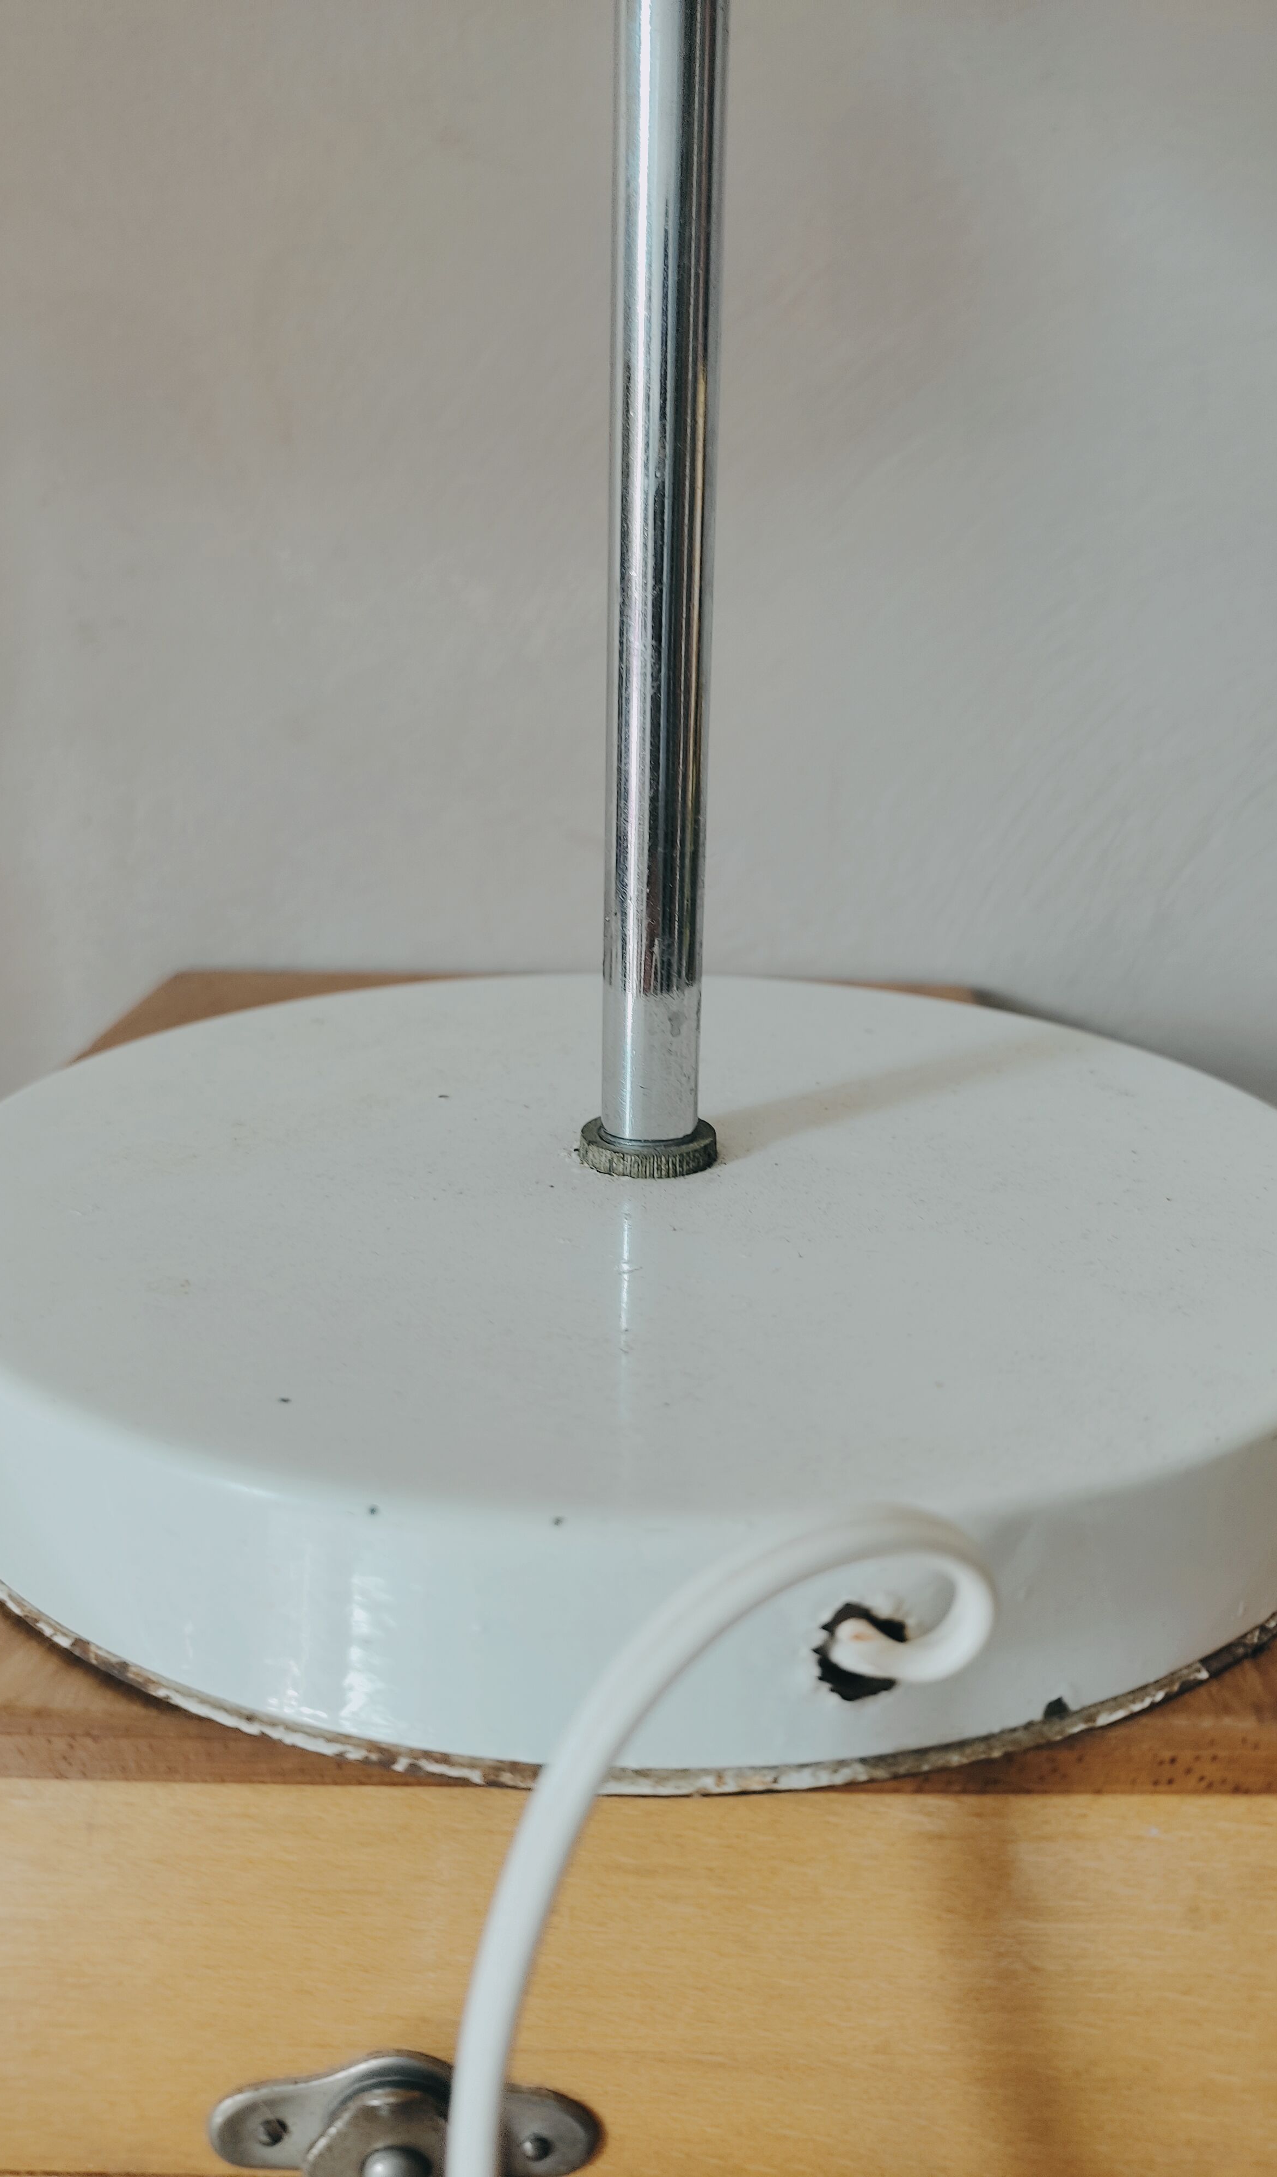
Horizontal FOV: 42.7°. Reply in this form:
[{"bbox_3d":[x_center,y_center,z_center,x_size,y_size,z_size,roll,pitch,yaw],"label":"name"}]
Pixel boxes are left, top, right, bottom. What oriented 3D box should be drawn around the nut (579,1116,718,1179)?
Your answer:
[{"bbox_3d":[0.002,0.009,0.250,0.021,0.004,0.021,1,17,0],"label":"nut"}]

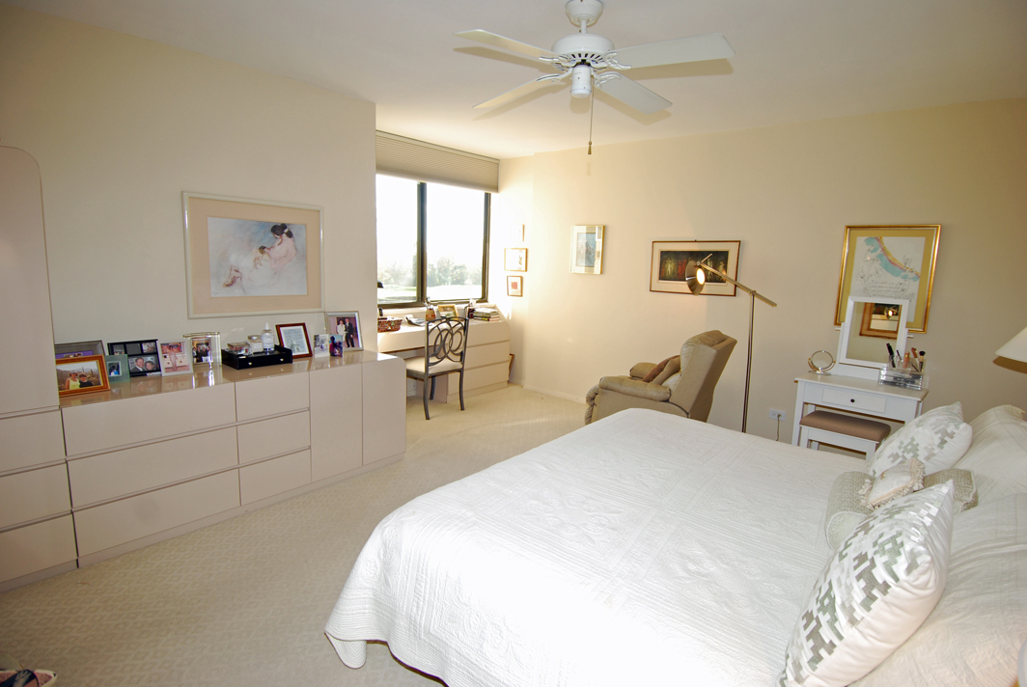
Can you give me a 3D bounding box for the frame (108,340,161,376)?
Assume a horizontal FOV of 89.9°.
[{"bbox_3d":[-2.010,0.082,2.729,0.028,0.187,0.222,-2,5,38],"label":"frame"}]

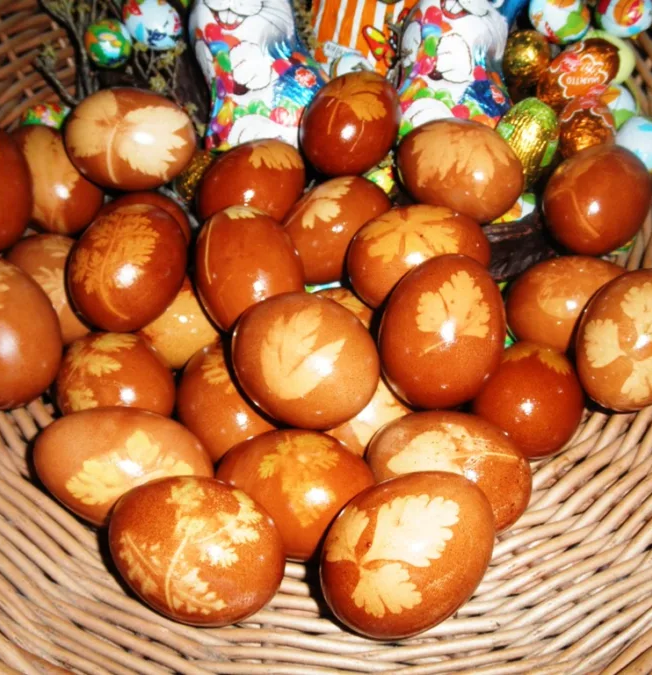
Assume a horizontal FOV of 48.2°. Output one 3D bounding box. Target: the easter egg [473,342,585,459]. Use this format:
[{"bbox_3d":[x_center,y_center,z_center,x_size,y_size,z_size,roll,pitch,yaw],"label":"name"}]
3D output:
[{"bbox_3d":[0.085,0.026,0.307,0.044,0.044,0.057,27,45,22],"label":"easter egg"}]

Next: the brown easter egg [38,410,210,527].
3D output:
[{"bbox_3d":[-0.072,0.047,0.265,0.064,0.043,0.043,18,46,-14],"label":"brown easter egg"}]

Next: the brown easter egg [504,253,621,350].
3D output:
[{"bbox_3d":[0.103,-0.011,0.299,0.057,0.044,0.044,0,90,1],"label":"brown easter egg"}]

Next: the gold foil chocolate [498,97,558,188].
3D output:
[{"bbox_3d":[0.097,-0.096,0.353,0.030,0.038,0.030,10,18,-3],"label":"gold foil chocolate"}]

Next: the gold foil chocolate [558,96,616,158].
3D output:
[{"bbox_3d":[0.135,-0.104,0.376,0.027,0.039,0.027,-12,11,2],"label":"gold foil chocolate"}]

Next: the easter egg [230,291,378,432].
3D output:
[{"bbox_3d":[-0.006,0.007,0.247,0.044,0.044,0.056,-32,51,-30],"label":"easter egg"}]

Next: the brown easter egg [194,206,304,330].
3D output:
[{"bbox_3d":[-0.031,-0.027,0.302,0.044,0.044,0.058,-16,97,2],"label":"brown easter egg"}]

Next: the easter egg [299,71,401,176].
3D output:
[{"bbox_3d":[0.012,-0.098,0.337,0.044,0.044,0.057,20,44,15],"label":"easter egg"}]

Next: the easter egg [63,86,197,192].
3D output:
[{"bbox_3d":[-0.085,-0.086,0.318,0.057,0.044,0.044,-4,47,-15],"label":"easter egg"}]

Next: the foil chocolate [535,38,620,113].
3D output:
[{"bbox_3d":[0.130,-0.135,0.376,0.043,0.029,0.029,-30,37,26],"label":"foil chocolate"}]

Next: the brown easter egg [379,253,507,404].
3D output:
[{"bbox_3d":[0.042,-0.002,0.262,0.044,0.044,0.057,15,88,13],"label":"brown easter egg"}]

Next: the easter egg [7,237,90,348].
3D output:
[{"bbox_3d":[-0.125,-0.022,0.327,0.043,0.043,0.056,8,49,7],"label":"easter egg"}]

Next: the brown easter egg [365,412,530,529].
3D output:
[{"bbox_3d":[0.042,0.048,0.254,0.057,0.044,0.044,11,54,11],"label":"brown easter egg"}]

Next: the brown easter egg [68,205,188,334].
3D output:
[{"bbox_3d":[-0.078,-0.028,0.287,0.044,0.044,0.057,9,52,7],"label":"brown easter egg"}]

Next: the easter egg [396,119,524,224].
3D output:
[{"bbox_3d":[0.061,-0.075,0.329,0.059,0.043,0.043,27,90,3],"label":"easter egg"}]

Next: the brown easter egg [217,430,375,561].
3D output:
[{"bbox_3d":[-0.011,0.056,0.264,0.060,0.046,0.046,9,48,-6],"label":"brown easter egg"}]

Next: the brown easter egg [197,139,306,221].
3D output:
[{"bbox_3d":[-0.037,-0.075,0.360,0.057,0.044,0.044,-32,55,-15],"label":"brown easter egg"}]

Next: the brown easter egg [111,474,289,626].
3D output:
[{"bbox_3d":[-0.040,0.067,0.231,0.057,0.044,0.044,16,55,10],"label":"brown easter egg"}]

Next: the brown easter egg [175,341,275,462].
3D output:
[{"bbox_3d":[-0.036,0.029,0.302,0.044,0.044,0.059,-40,92,-30],"label":"brown easter egg"}]

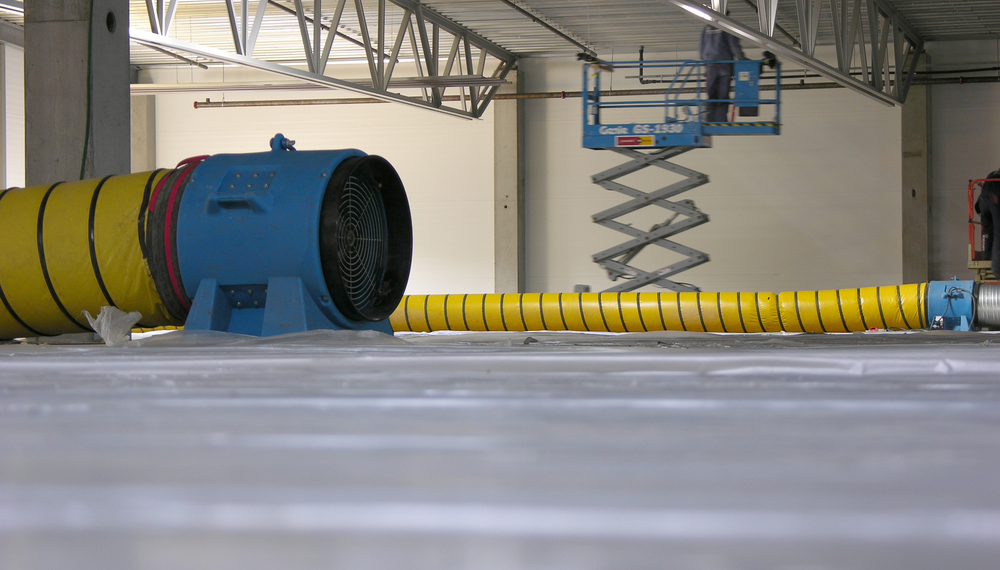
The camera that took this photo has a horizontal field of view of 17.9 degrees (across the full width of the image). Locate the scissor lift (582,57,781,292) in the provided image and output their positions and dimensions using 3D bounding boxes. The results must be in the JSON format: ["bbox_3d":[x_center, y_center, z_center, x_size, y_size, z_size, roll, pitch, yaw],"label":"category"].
[{"bbox_3d":[2.411,-1.192,42.100,2.550,3.550,0.780,-1,-1,15],"label":"scissor lift"}]

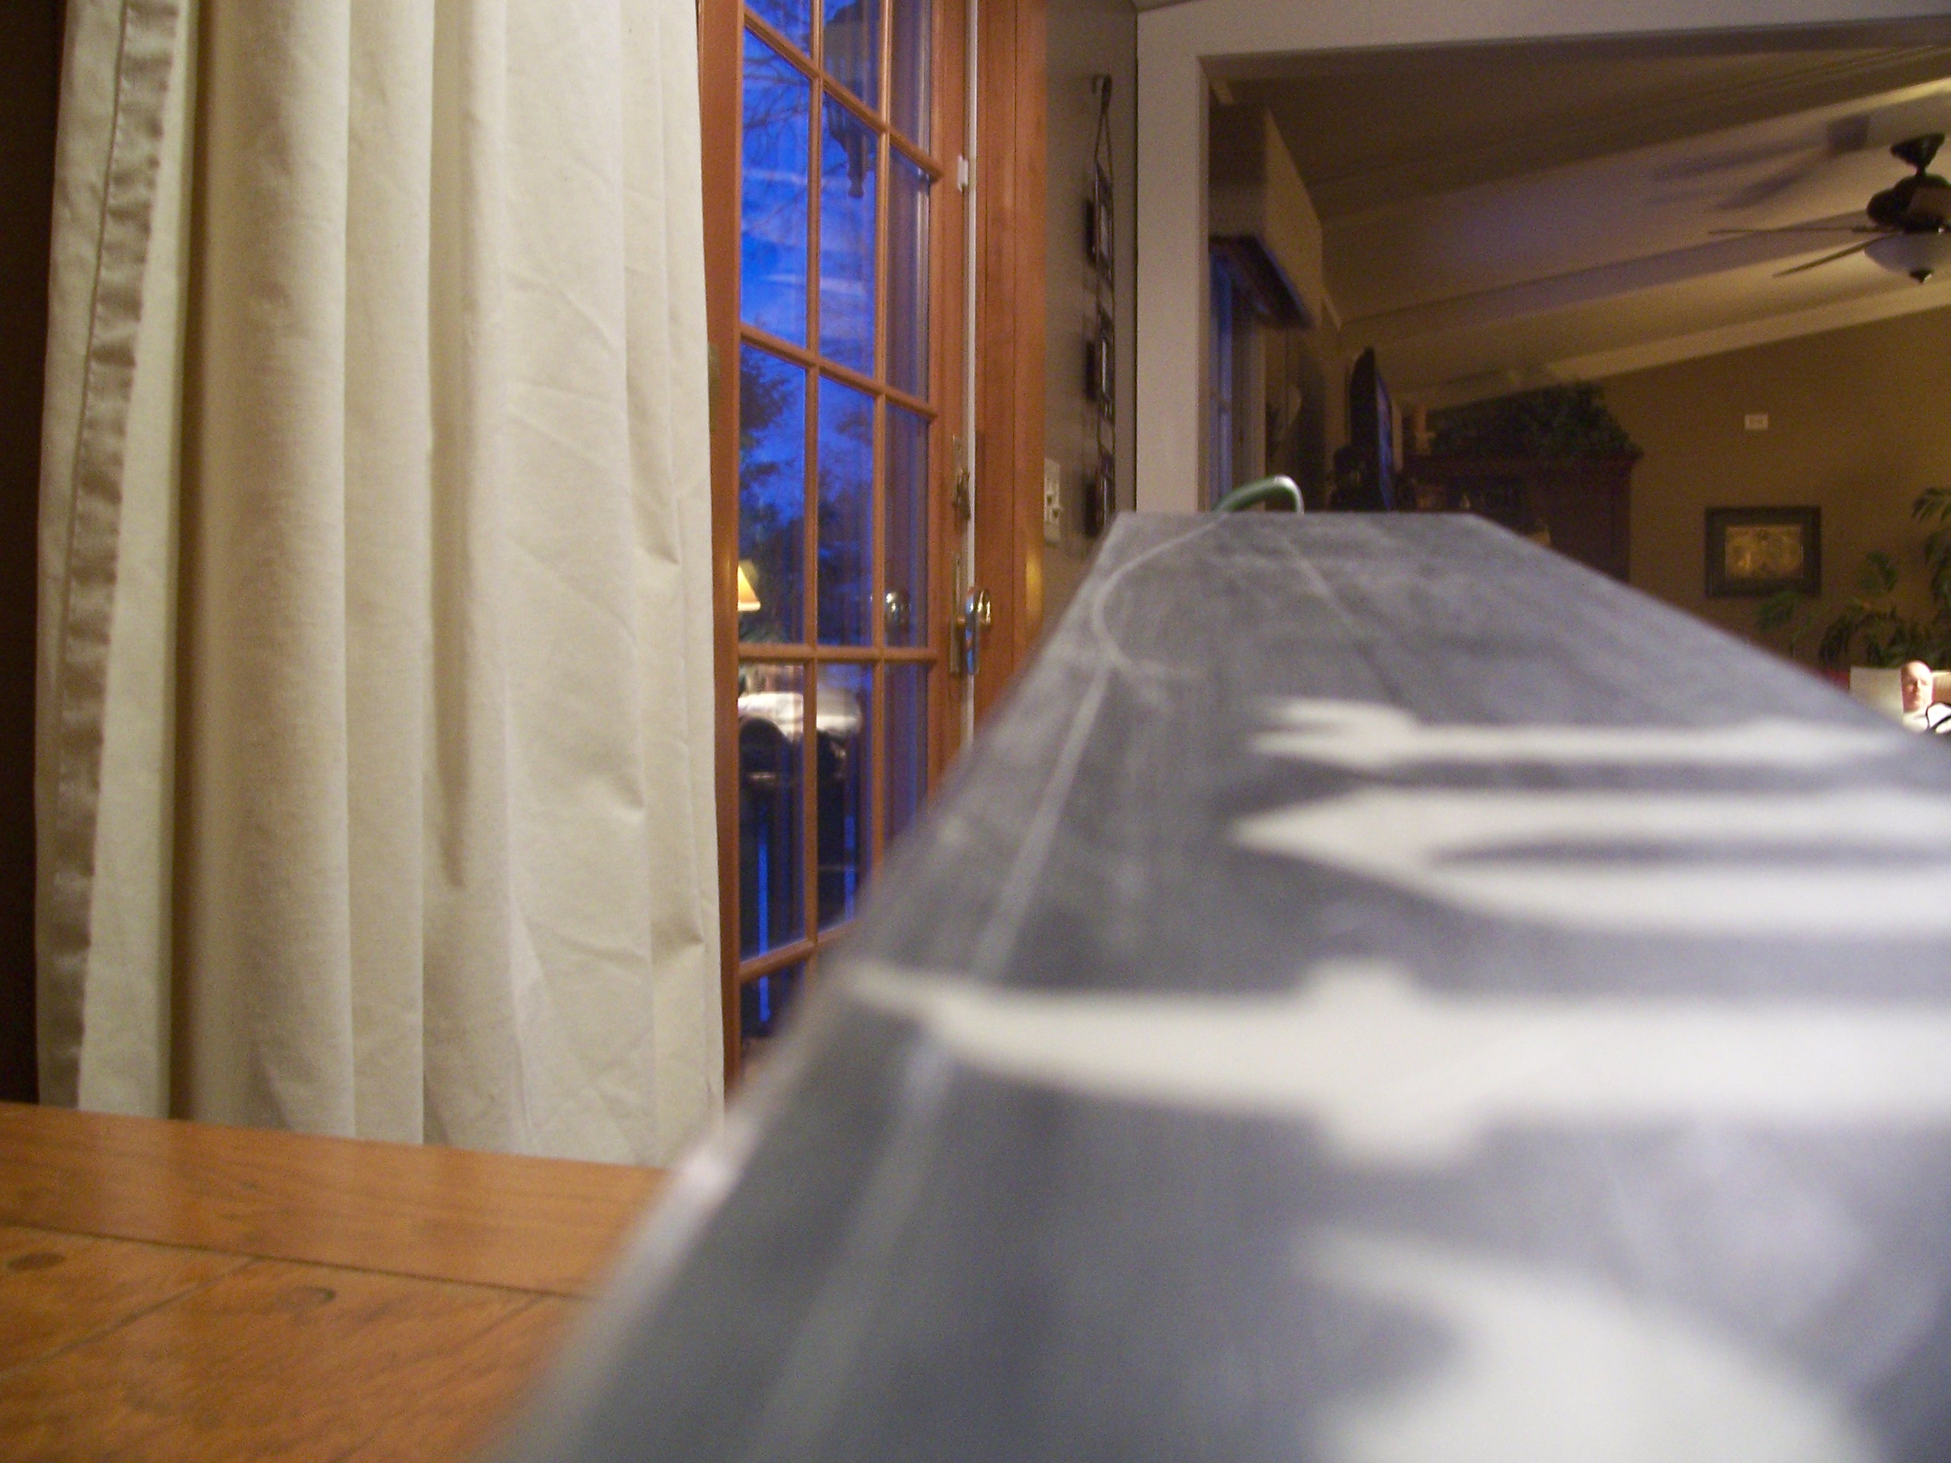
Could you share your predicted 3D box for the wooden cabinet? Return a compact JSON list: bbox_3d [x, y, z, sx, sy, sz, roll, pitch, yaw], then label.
[{"bbox_3d":[2.540,-0.330,8.900,1.080,1.880,0.580,1,2,16],"label":"wooden cabinet"}]

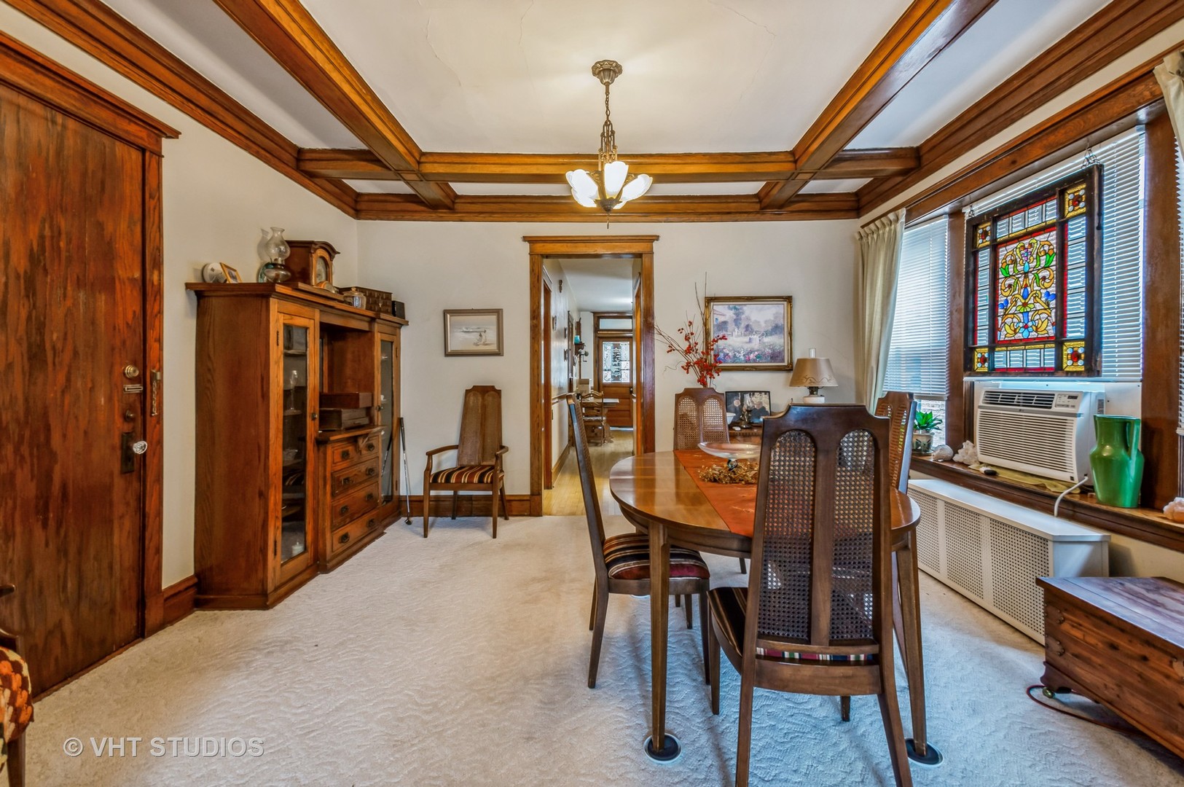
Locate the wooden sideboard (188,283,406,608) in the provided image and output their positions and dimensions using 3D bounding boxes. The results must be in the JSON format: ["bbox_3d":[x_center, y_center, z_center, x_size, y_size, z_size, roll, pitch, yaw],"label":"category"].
[{"bbox_3d":[-1.733,0.245,3.237,0.450,1.610,1.680,0,2,2],"label":"wooden sideboard"}]

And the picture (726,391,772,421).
[{"bbox_3d":[1.228,0.112,3.860,0.355,0.260,0.070,0,2,2],"label":"picture"}]

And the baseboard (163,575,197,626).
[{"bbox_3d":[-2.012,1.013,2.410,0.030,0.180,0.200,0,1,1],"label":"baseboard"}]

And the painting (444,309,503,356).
[{"bbox_3d":[-0.975,-0.502,4.060,0.496,0.380,0.030,0,1,1],"label":"painting"}]

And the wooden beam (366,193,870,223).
[{"bbox_3d":[0.122,-1.535,4.040,4.140,0.210,0.090,0,1,1],"label":"wooden beam"}]

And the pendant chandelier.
[{"bbox_3d":[0.078,-1.186,2.309,0.400,0.690,0.400,0,2,2],"label":"pendant chandelier"}]

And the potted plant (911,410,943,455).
[{"bbox_3d":[2.227,0.252,3.351,0.220,0.300,0.220,0,2,2],"label":"potted plant"}]

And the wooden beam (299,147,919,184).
[{"bbox_3d":[0.075,-1.508,3.319,4.020,0.125,0.260,0,2,2],"label":"wooden beam"}]

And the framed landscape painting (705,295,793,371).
[{"bbox_3d":[1.270,-0.486,3.980,0.710,0.610,0.050,0,2,2],"label":"framed landscape painting"}]

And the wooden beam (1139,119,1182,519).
[{"bbox_3d":[2.365,-0.322,2.010,0.100,1.600,0.140,0,1,1],"label":"wooden beam"}]

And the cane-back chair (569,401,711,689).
[{"bbox_3d":[0.180,0.553,2.060,0.560,1.080,0.490,0,2,-2],"label":"cane-back chair"}]

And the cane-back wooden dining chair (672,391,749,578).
[{"bbox_3d":[0.670,0.520,2.735,0.480,1.100,0.560,0,1,1],"label":"cane-back wooden dining chair"}]

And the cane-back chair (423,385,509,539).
[{"bbox_3d":[-0.920,0.477,3.790,0.570,1.090,0.560,0,1,5],"label":"cane-back chair"}]

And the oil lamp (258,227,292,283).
[{"bbox_3d":[-1.733,-0.735,2.720,0.140,0.375,0.140,0,2,2],"label":"oil lamp"}]

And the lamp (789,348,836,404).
[{"bbox_3d":[1.686,-0.049,3.760,0.335,0.580,0.335,0,2,2],"label":"lamp"}]

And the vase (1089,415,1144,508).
[{"bbox_3d":[2.140,0.278,2.003,0.155,0.350,0.165,0,2,2],"label":"vase"}]

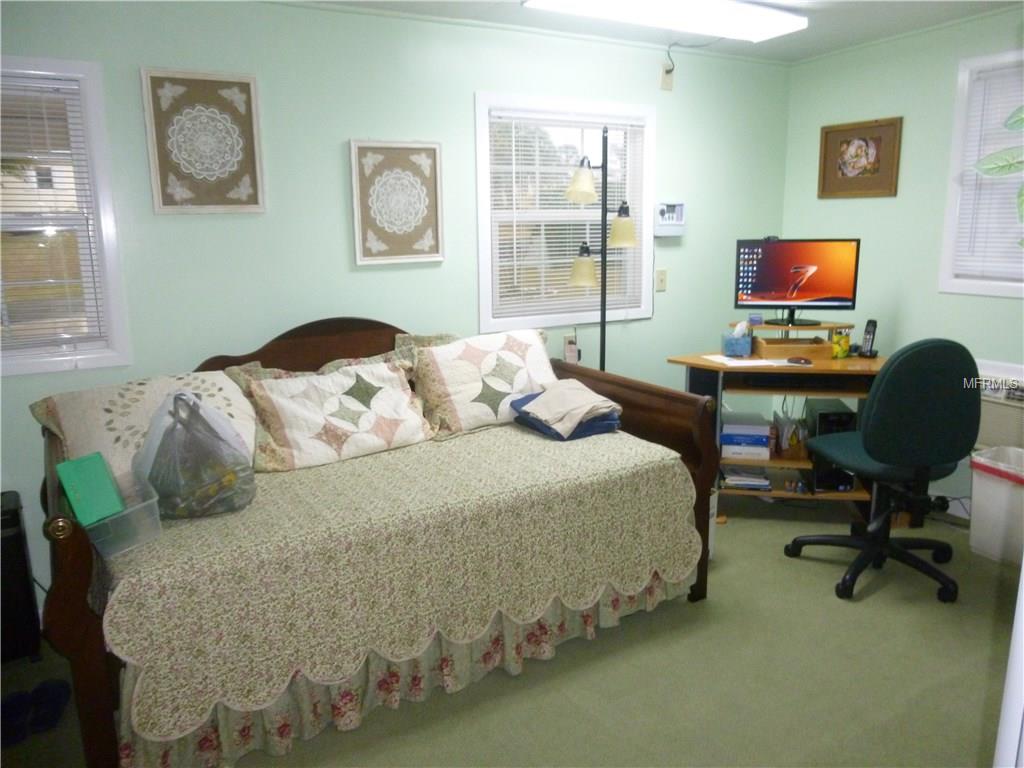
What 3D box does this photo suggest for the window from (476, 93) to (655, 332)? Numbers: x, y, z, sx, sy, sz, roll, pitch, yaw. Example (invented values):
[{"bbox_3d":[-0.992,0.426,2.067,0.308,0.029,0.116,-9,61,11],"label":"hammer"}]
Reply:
[{"bbox_3d":[0.272,-0.825,3.639,1.012,1.067,0.090,-7,14,-28],"label":"window"}]

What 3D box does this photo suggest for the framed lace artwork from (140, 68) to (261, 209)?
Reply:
[{"bbox_3d":[-1.152,-0.902,2.788,0.392,0.502,0.025,-7,14,-28],"label":"framed lace artwork"}]

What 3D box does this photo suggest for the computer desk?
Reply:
[{"bbox_3d":[1.482,0.233,3.908,1.280,0.771,0.800,2,12,14],"label":"computer desk"}]

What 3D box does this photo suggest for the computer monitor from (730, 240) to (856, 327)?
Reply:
[{"bbox_3d":[1.447,-0.521,3.755,0.577,0.430,0.210,2,12,13],"label":"computer monitor"}]

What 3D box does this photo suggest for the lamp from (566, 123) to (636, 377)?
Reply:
[{"bbox_3d":[0.438,-0.252,3.576,0.430,1.891,0.300,-7,14,-28],"label":"lamp"}]

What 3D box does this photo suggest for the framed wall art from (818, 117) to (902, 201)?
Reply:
[{"bbox_3d":[1.781,-1.149,3.800,0.025,0.372,0.462,-7,14,-28],"label":"framed wall art"}]

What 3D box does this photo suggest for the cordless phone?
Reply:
[{"bbox_3d":[1.823,-0.234,3.782,0.100,0.185,0.095,-11,16,-39],"label":"cordless phone"}]

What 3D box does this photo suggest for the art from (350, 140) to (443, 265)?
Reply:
[{"bbox_3d":[-0.486,-0.778,3.186,0.395,0.509,0.025,-7,14,-28],"label":"art"}]

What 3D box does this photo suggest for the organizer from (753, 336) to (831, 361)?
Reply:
[{"bbox_3d":[1.450,-0.188,3.829,0.355,0.087,0.190,1,12,11],"label":"organizer"}]

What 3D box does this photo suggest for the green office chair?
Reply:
[{"bbox_3d":[1.529,0.290,3.014,0.640,1.030,0.670,-1,12,-2],"label":"green office chair"}]

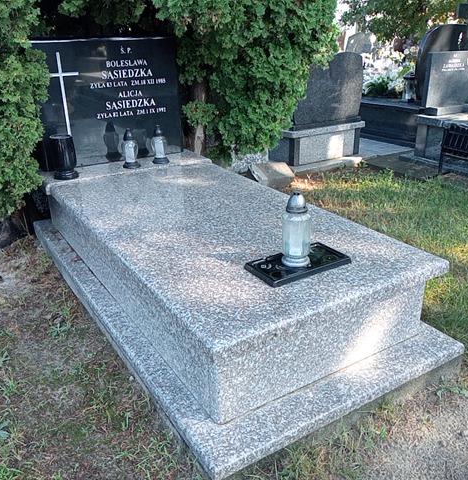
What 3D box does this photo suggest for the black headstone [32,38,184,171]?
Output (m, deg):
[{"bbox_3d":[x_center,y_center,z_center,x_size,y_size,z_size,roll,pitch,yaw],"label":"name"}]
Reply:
[{"bbox_3d":[-0.767,-0.866,3.258,0.914,0.731,0.103,-14,27,-29],"label":"black headstone"}]

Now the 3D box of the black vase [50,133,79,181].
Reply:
[{"bbox_3d":[-0.980,-0.480,2.988,0.140,0.232,0.140,-14,27,-29],"label":"black vase"}]

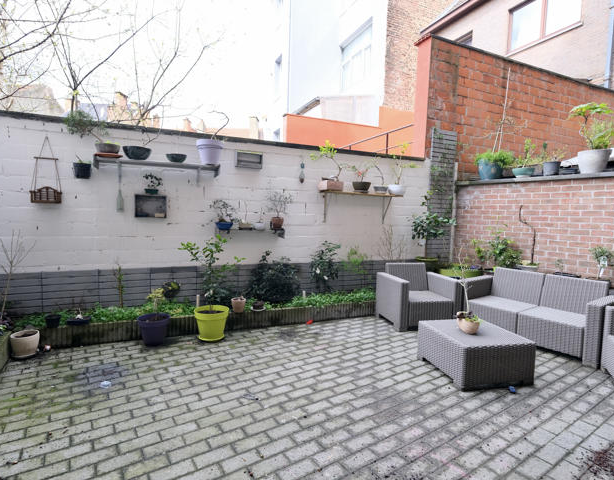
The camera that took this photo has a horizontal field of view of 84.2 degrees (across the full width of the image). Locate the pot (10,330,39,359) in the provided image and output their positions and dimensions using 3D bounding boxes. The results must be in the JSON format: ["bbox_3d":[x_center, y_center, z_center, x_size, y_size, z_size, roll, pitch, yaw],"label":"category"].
[{"bbox_3d":[-2.551,0.944,3.071,0.210,0.205,0.210,0,4,-22],"label":"pot"}]

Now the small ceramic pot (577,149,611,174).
[{"bbox_3d":[3.575,-0.967,4.219,0.310,0.285,0.310,-1,4,-39],"label":"small ceramic pot"}]

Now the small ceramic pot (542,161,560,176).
[{"bbox_3d":[3.231,-0.934,4.488,0.195,0.185,0.195,-2,5,-40],"label":"small ceramic pot"}]

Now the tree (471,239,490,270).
[{"bbox_3d":[2.385,0.199,4.673,0.240,0.430,0.220,0,4,-23],"label":"tree"}]

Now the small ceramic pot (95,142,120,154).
[{"bbox_3d":[-2.058,-0.938,3.521,0.223,0.085,0.200,0,4,-23],"label":"small ceramic pot"}]

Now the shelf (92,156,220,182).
[{"bbox_3d":[-1.605,-0.748,3.750,1.240,0.200,0.260,0,4,-22],"label":"shelf"}]

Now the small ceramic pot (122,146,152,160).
[{"bbox_3d":[-1.808,-0.922,3.624,0.285,0.145,0.240,0,4,-23],"label":"small ceramic pot"}]

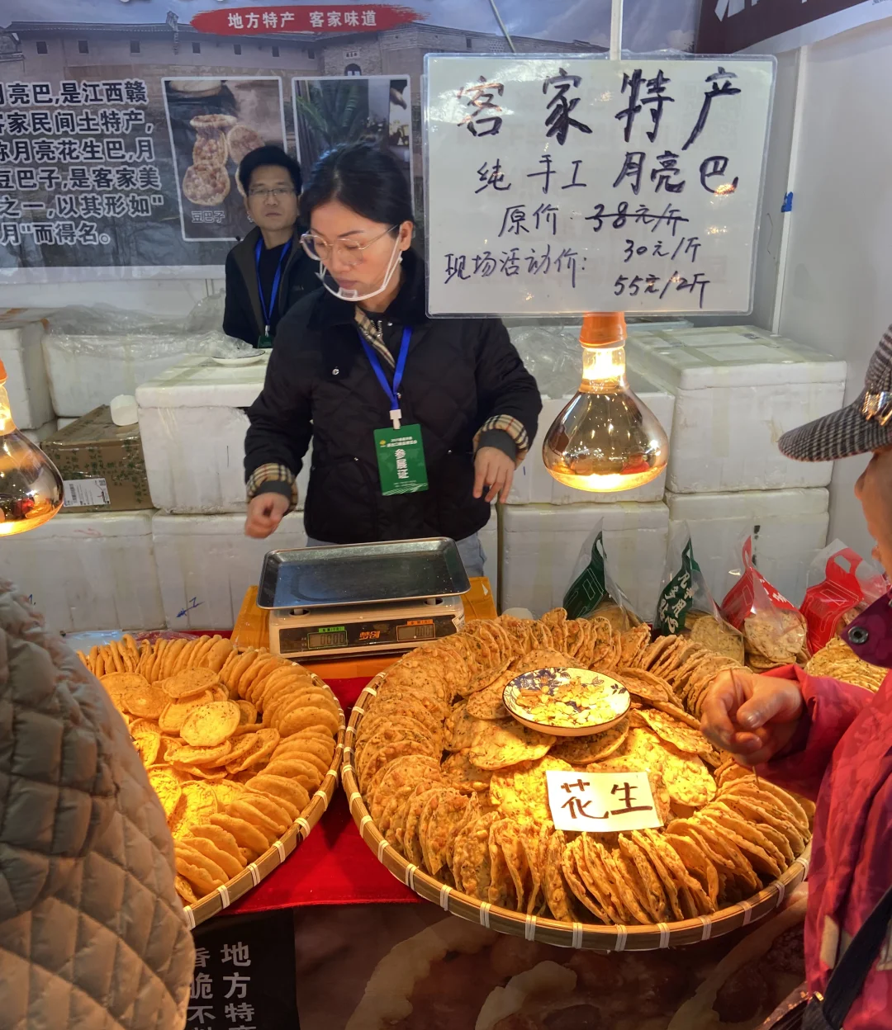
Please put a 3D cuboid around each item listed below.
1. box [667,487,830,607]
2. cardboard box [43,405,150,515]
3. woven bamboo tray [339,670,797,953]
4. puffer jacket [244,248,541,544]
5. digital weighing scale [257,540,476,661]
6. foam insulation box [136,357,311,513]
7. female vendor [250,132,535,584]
[{"bbox_3d":[0.840,-0.012,2.850,0.460,0.345,0.620,-2,20,-3],"label":"box"},{"bbox_3d":[-0.934,-0.171,2.606,0.265,0.195,0.440,-2,20,-2],"label":"cardboard box"},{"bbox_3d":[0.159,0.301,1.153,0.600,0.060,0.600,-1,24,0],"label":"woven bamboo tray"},{"bbox_3d":[-0.089,-0.212,1.653,0.540,0.560,0.340,-1,20,2],"label":"puffer jacket"},{"bbox_3d":[-0.142,0.136,1.522,0.335,0.108,0.250,-4,20,-9],"label":"digital weighing scale"},{"bbox_3d":[-0.574,-0.268,2.617,0.450,0.350,0.570,-2,20,-2],"label":"foam insulation box"},{"bbox_3d":[-0.083,0.107,1.798,0.550,1.590,0.430,-1,20,2],"label":"female vendor"}]

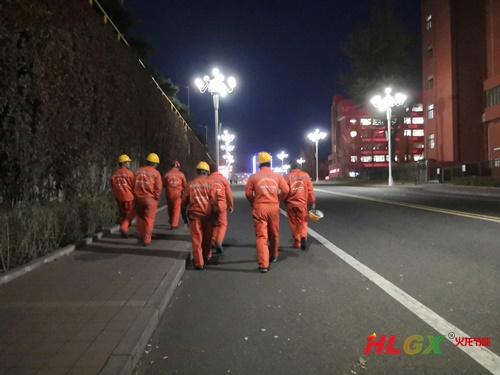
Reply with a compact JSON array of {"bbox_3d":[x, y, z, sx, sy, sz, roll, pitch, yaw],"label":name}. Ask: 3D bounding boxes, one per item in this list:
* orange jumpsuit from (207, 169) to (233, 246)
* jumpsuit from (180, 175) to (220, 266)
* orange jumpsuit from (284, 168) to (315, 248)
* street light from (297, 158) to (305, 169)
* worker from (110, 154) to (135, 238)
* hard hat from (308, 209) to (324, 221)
[{"bbox_3d":[-0.598,0.398,7.400,0.560,1.440,0.480,-2,1,-1],"label":"orange jumpsuit"},{"bbox_3d":[-0.792,0.513,6.300,0.620,1.430,0.500,-2,2,-2],"label":"jumpsuit"},{"bbox_3d":[0.939,0.332,7.400,0.620,1.720,0.520,-2,1,-2],"label":"orange jumpsuit"},{"bbox_3d":[18.046,-5.871,138.000,2.900,9.000,2.900,-2,2,-2],"label":"street light"},{"bbox_3d":[-2.692,0.192,8.300,0.550,1.770,0.480,-2,1,3],"label":"worker"},{"bbox_3d":[1.253,0.513,7.350,0.280,0.160,0.220,28,22,0],"label":"hard hat"}]

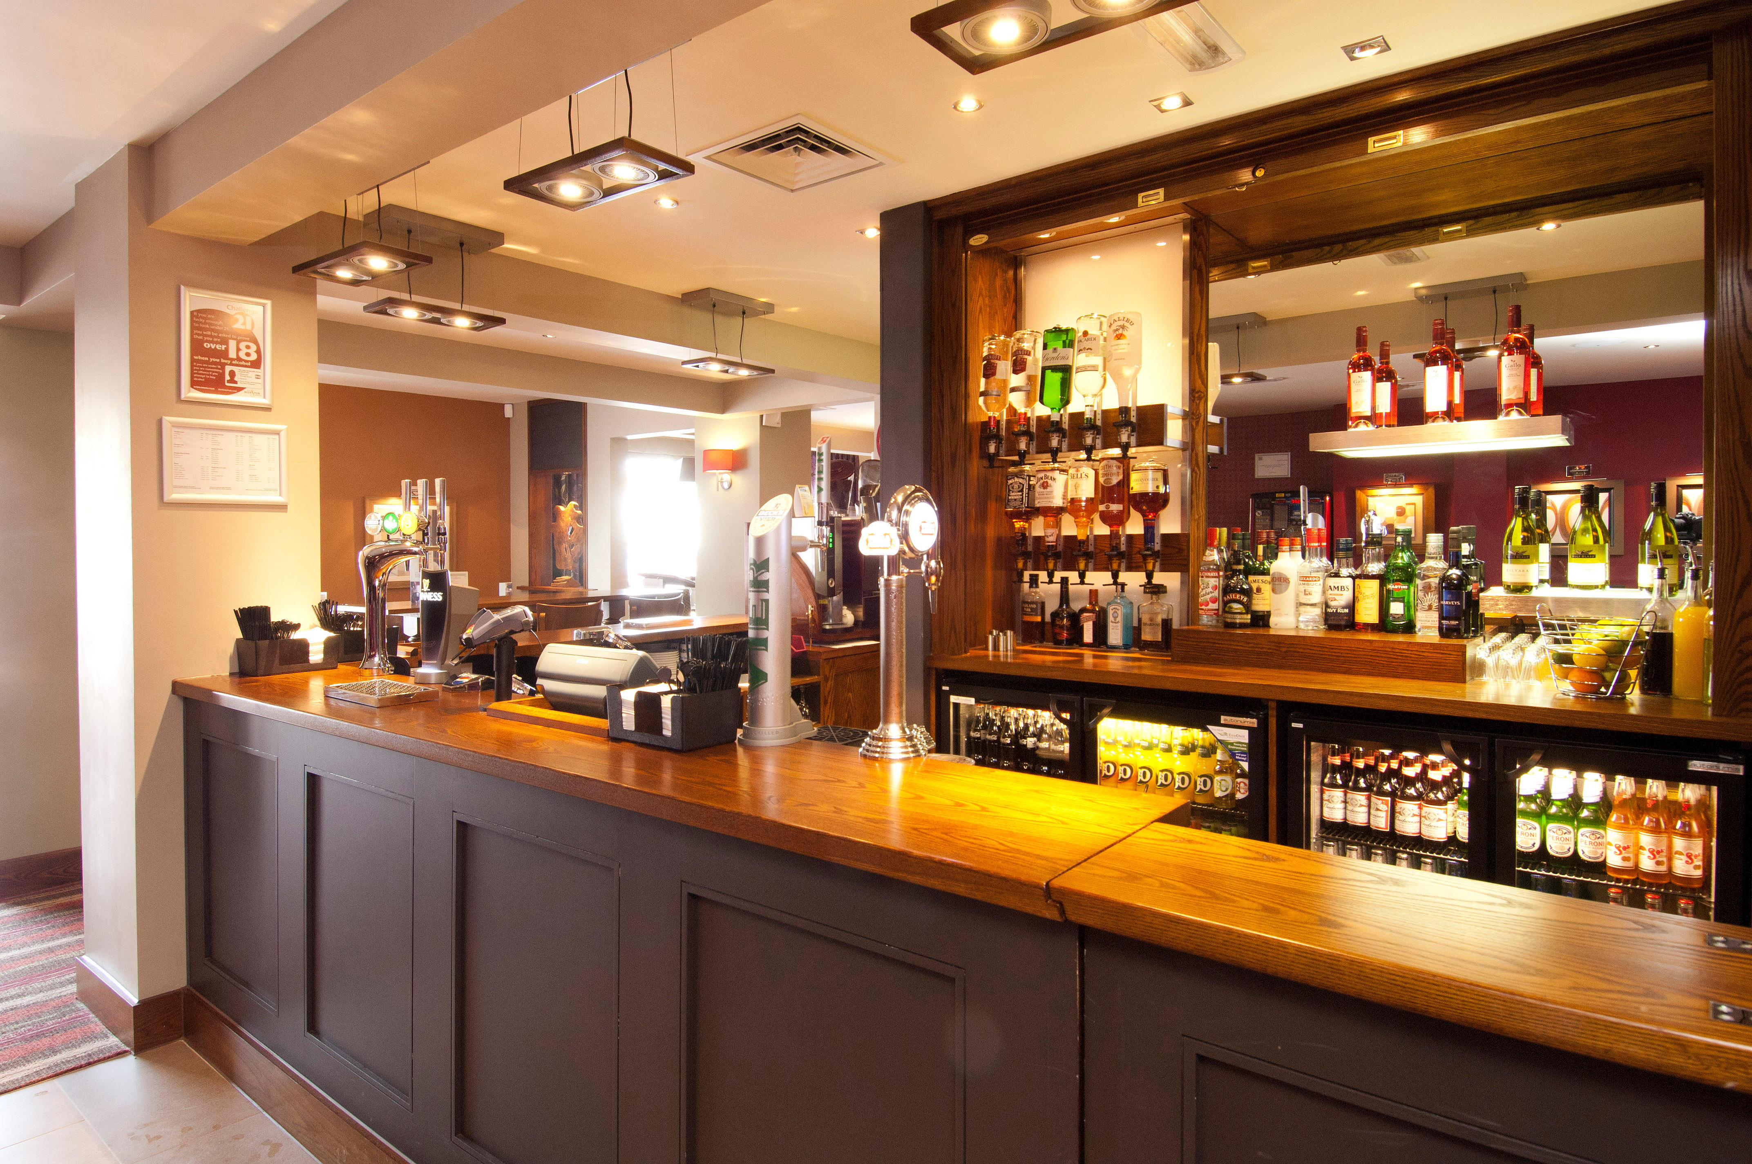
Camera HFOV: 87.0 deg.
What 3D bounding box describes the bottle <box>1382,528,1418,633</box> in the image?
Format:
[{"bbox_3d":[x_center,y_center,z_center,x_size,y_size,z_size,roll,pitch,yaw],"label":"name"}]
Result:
[{"bbox_3d":[1.518,-0.001,2.673,0.079,0.302,0.079,1,1,37],"label":"bottle"}]

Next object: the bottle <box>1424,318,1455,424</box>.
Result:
[{"bbox_3d":[1.606,-0.597,2.633,0.074,0.296,0.074,1,2,37],"label":"bottle"}]

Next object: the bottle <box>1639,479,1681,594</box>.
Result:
[{"bbox_3d":[1.960,-0.108,2.312,0.083,0.285,0.083,1,3,39],"label":"bottle"}]

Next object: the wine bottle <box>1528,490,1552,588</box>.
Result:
[{"bbox_3d":[1.867,-0.118,2.616,0.081,0.283,0.081,1,3,39],"label":"wine bottle"}]

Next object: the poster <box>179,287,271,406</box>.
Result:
[{"bbox_3d":[-1.960,-0.709,2.800,0.020,0.327,0.240,1,2,39],"label":"poster"}]

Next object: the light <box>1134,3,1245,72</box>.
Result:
[{"bbox_3d":[0.689,-1.236,2.069,0.150,0.030,0.390,1,2,40],"label":"light"}]

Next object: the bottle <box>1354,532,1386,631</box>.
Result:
[{"bbox_3d":[1.456,0.000,2.724,0.075,0.295,0.072,1,1,37],"label":"bottle"}]

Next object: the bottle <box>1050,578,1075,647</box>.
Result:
[{"bbox_3d":[0.690,0.114,3.410,0.086,0.253,0.080,1,3,30],"label":"bottle"}]

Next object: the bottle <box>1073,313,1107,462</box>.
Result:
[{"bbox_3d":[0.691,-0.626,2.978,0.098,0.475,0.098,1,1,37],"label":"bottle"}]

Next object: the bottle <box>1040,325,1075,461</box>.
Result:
[{"bbox_3d":[0.642,-0.671,3.270,0.103,0.480,0.083,4,3,39],"label":"bottle"}]

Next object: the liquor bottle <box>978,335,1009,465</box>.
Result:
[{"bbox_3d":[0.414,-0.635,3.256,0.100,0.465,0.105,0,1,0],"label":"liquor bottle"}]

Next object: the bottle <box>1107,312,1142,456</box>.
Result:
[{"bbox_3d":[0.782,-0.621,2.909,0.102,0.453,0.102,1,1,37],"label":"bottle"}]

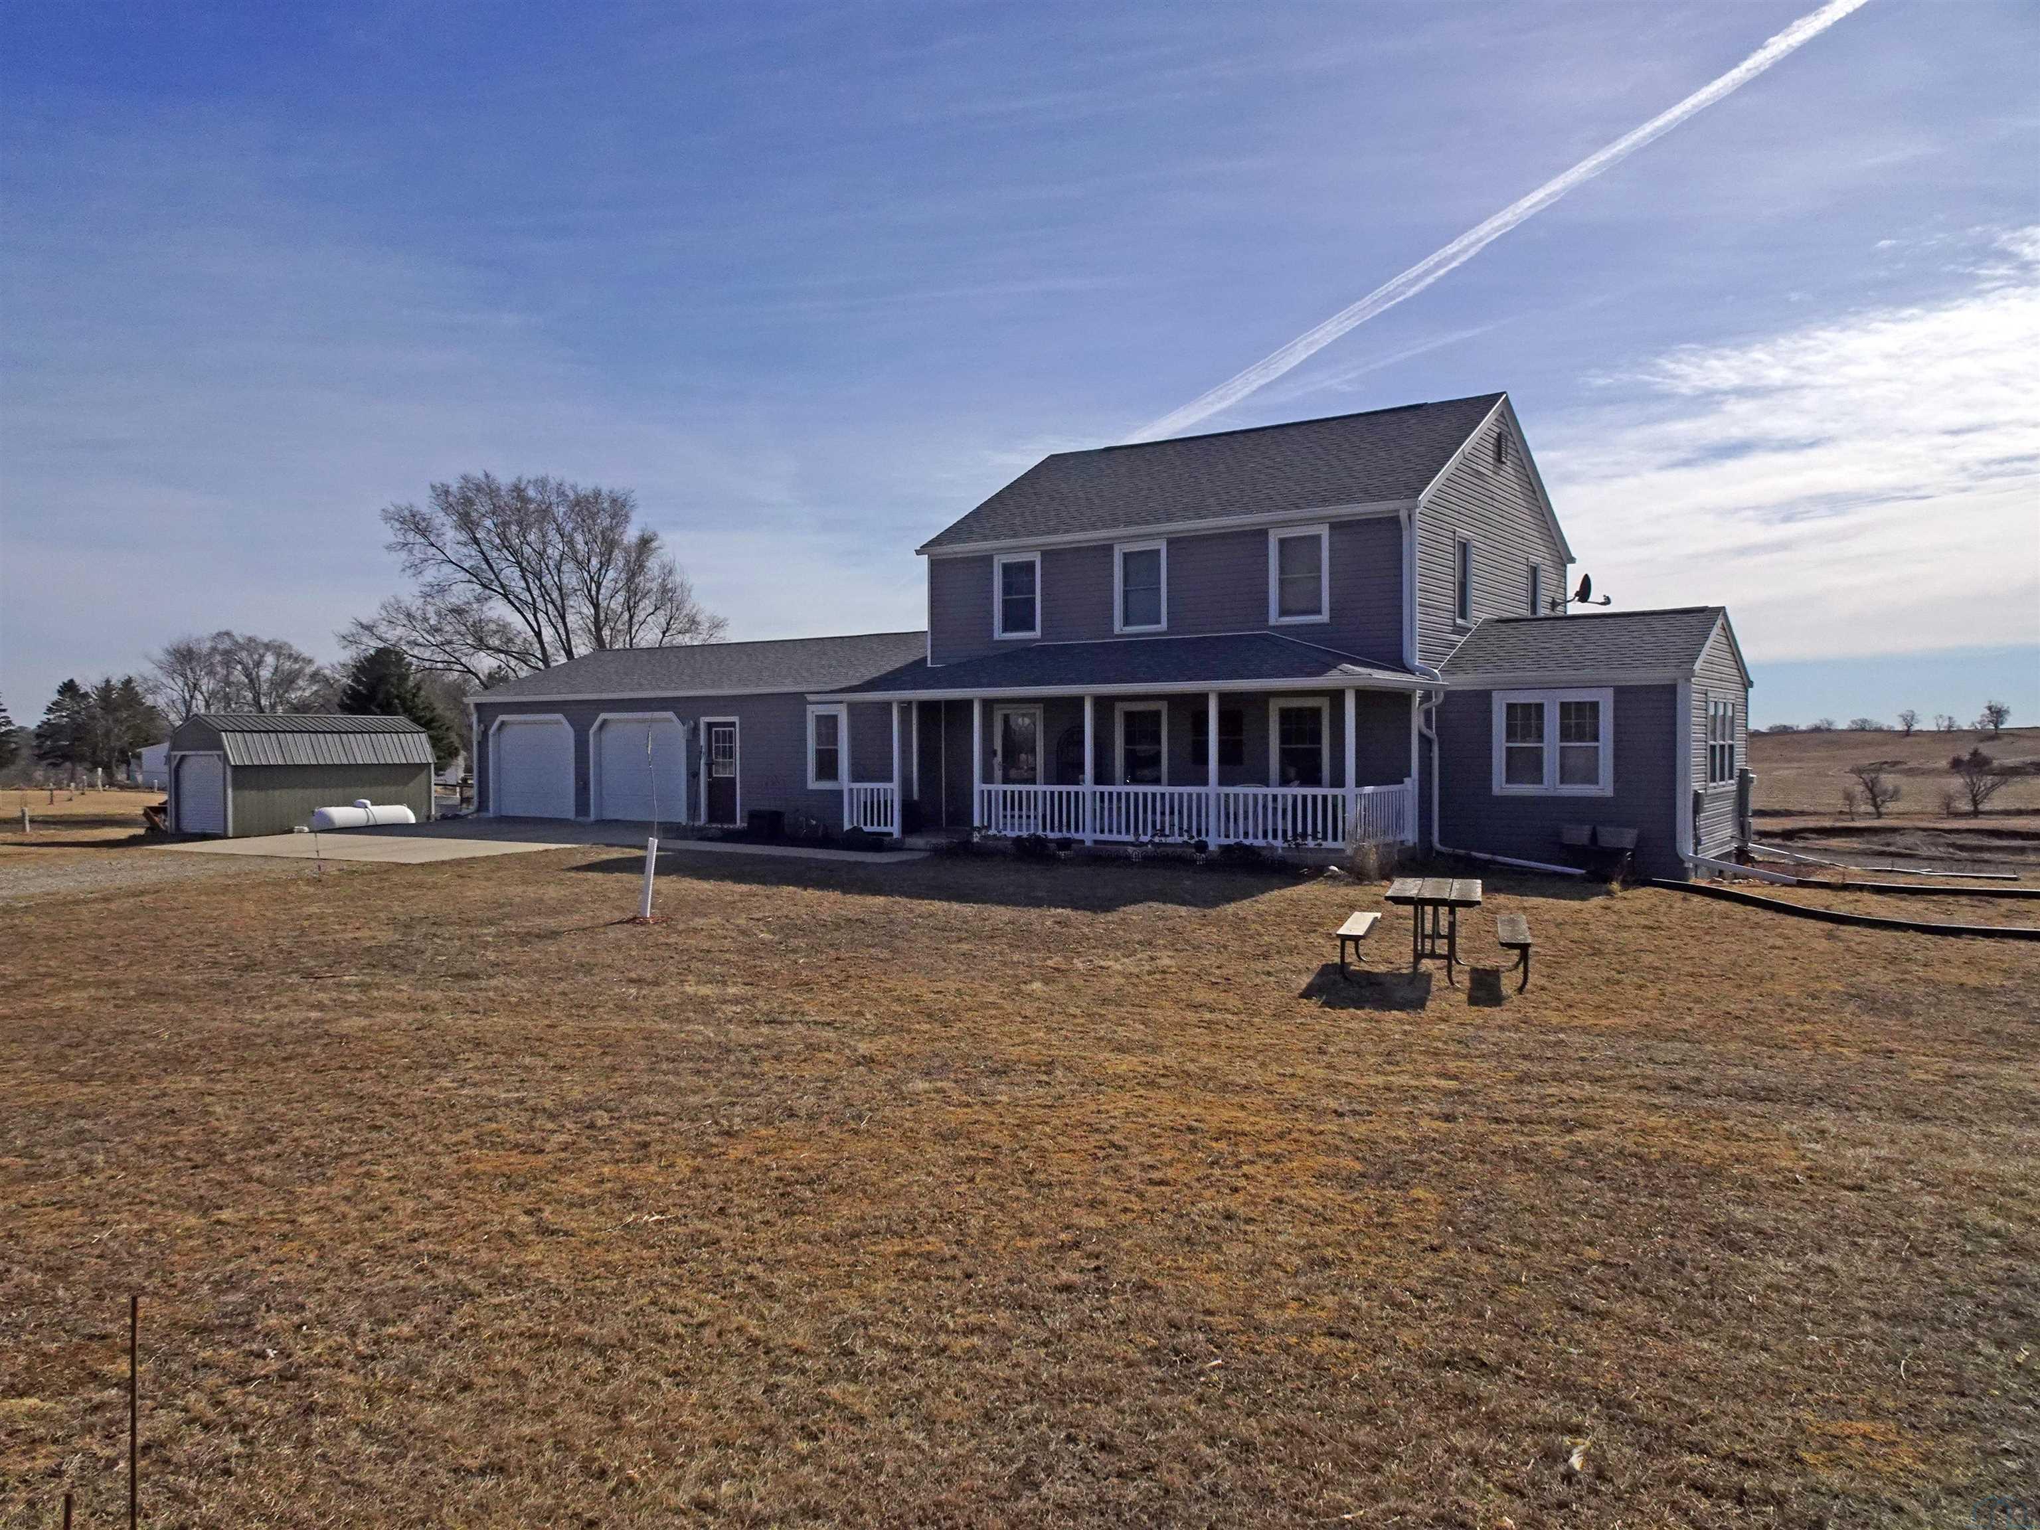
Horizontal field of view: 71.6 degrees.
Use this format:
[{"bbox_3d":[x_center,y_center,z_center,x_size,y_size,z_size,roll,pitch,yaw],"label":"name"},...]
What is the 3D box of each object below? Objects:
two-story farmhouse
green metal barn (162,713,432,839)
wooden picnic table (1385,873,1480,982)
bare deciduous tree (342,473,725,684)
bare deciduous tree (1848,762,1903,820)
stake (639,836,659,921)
[{"bbox_3d":[0.007,-2.519,28.716,26.125,7.790,10.982,1,1,35],"label":"two-story farmhouse"},{"bbox_3d":[-21.382,0.218,42.372,3.800,3.401,6.250,1,1,35],"label":"green metal barn"},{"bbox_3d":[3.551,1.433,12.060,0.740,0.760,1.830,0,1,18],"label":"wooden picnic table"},{"bbox_3d":[-21.342,-5.694,62.000,16.766,14.111,15.090,0,1,0],"label":"bare deciduous tree"},{"bbox_3d":[63.473,1.834,105.000,4.259,4.259,3.833,0,1,0],"label":"bare deciduous tree"},{"bbox_3d":[-4.008,1.230,15.328,0.100,0.912,0.100,6,0,0],"label":"stake"}]

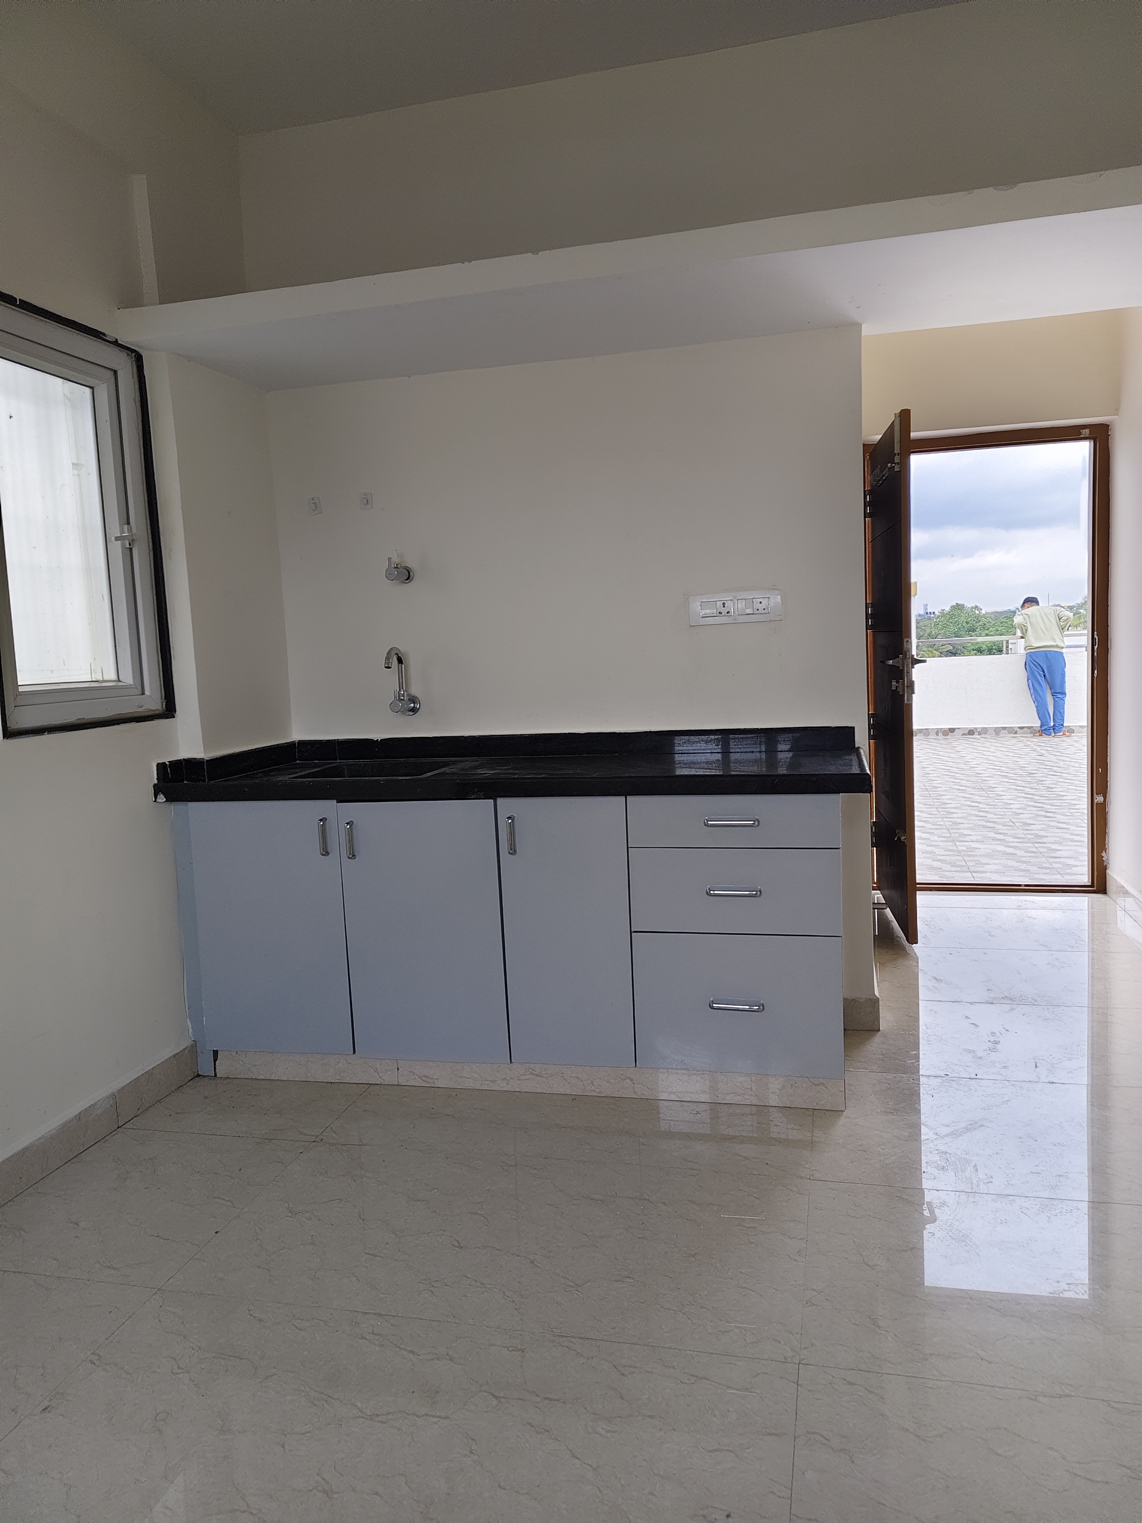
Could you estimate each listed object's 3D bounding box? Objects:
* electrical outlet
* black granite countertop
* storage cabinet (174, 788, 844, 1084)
[{"bbox_3d":[0.483,-0.450,3.097,0.271,0.090,0.020,-1,6,14],"label":"electrical outlet"},{"bbox_3d":[-0.149,0.005,2.986,1.905,0.106,0.633,-1,6,14],"label":"black granite countertop"},{"bbox_3d":[-0.149,0.415,3.028,1.796,0.715,0.600,-1,6,14],"label":"storage cabinet"}]

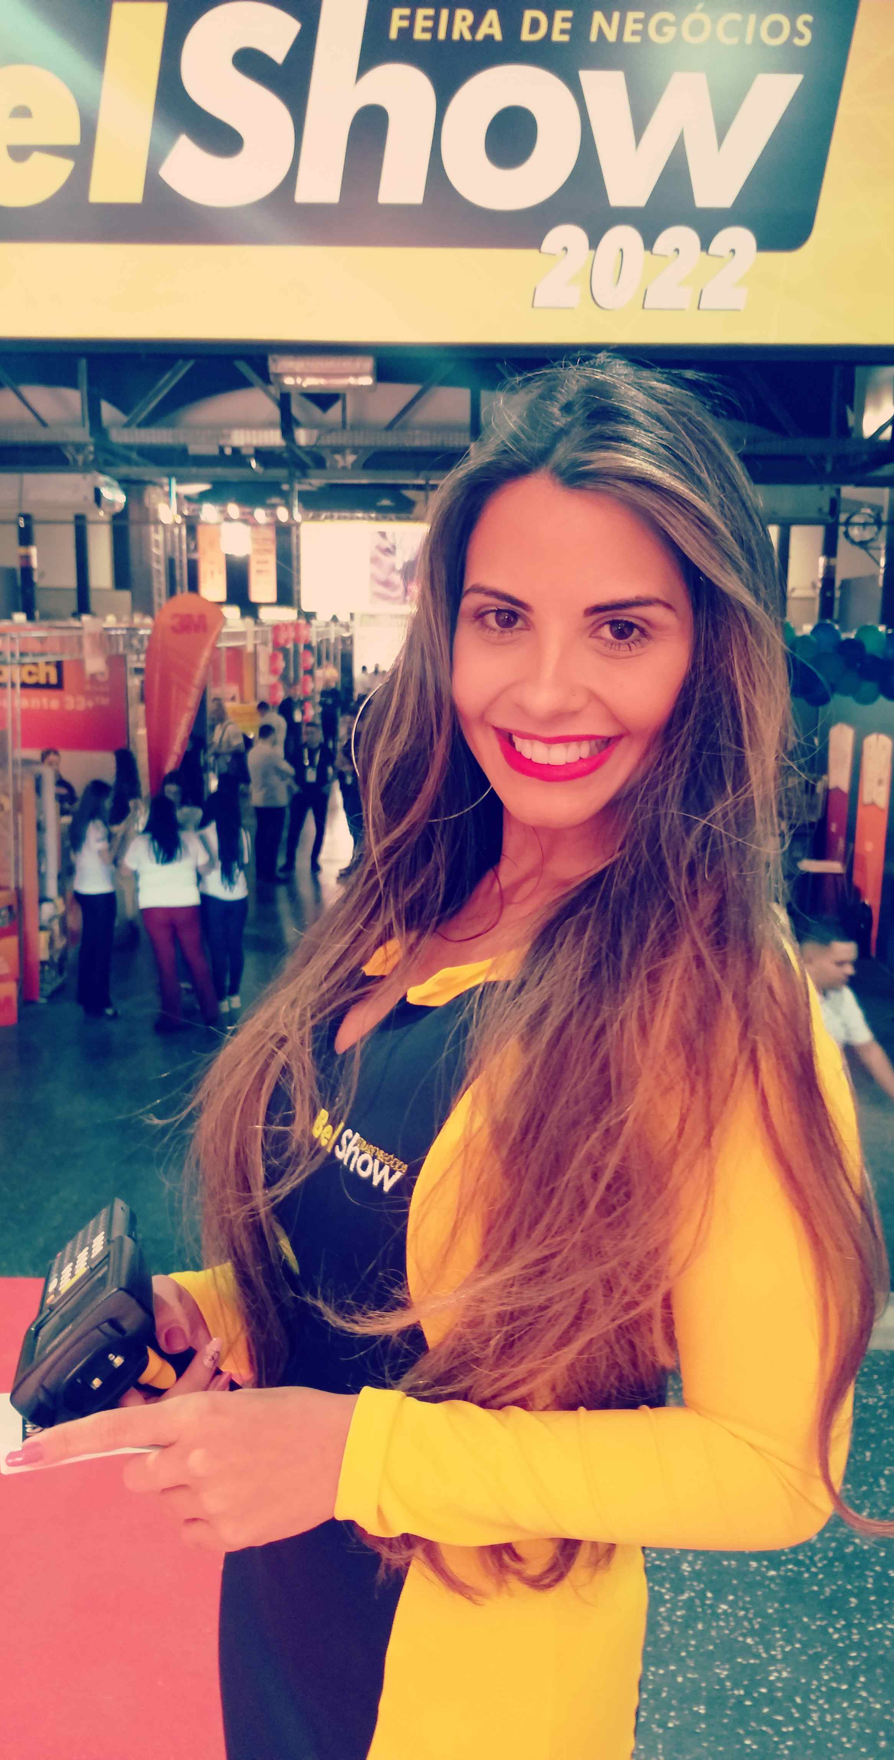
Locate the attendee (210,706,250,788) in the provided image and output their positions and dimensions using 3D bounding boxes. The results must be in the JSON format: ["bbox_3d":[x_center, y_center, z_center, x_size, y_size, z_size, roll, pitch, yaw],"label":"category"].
[{"bbox_3d":[-3.042,-1.561,18.546,0.500,1.670,0.400,-5,12,-30],"label":"attendee"}]

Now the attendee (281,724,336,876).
[{"bbox_3d":[-1.553,-0.904,14.796,0.580,1.710,0.420,1,10,0],"label":"attendee"}]

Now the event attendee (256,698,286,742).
[{"bbox_3d":[-2.562,-1.731,19.251,0.520,1.770,0.380,-8,13,-40],"label":"event attendee"}]

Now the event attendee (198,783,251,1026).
[{"bbox_3d":[-1.535,0.143,9.106,0.450,1.625,0.360,-1,10,-11],"label":"event attendee"}]

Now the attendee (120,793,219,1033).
[{"bbox_3d":[-1.886,0.218,8.814,0.600,1.570,0.420,1,10,0],"label":"attendee"}]

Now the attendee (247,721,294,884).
[{"bbox_3d":[-1.971,-0.870,14.548,0.520,1.720,0.420,5,11,24],"label":"attendee"}]

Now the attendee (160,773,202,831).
[{"bbox_3d":[-1.920,0.051,9.589,0.470,1.630,0.350,1,10,0],"label":"attendee"}]

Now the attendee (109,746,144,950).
[{"bbox_3d":[-2.710,-0.261,11.093,0.450,1.705,0.380,6,11,26],"label":"attendee"}]

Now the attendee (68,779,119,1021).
[{"bbox_3d":[-2.455,0.135,9.053,0.360,1.640,0.430,-5,12,-30],"label":"attendee"}]

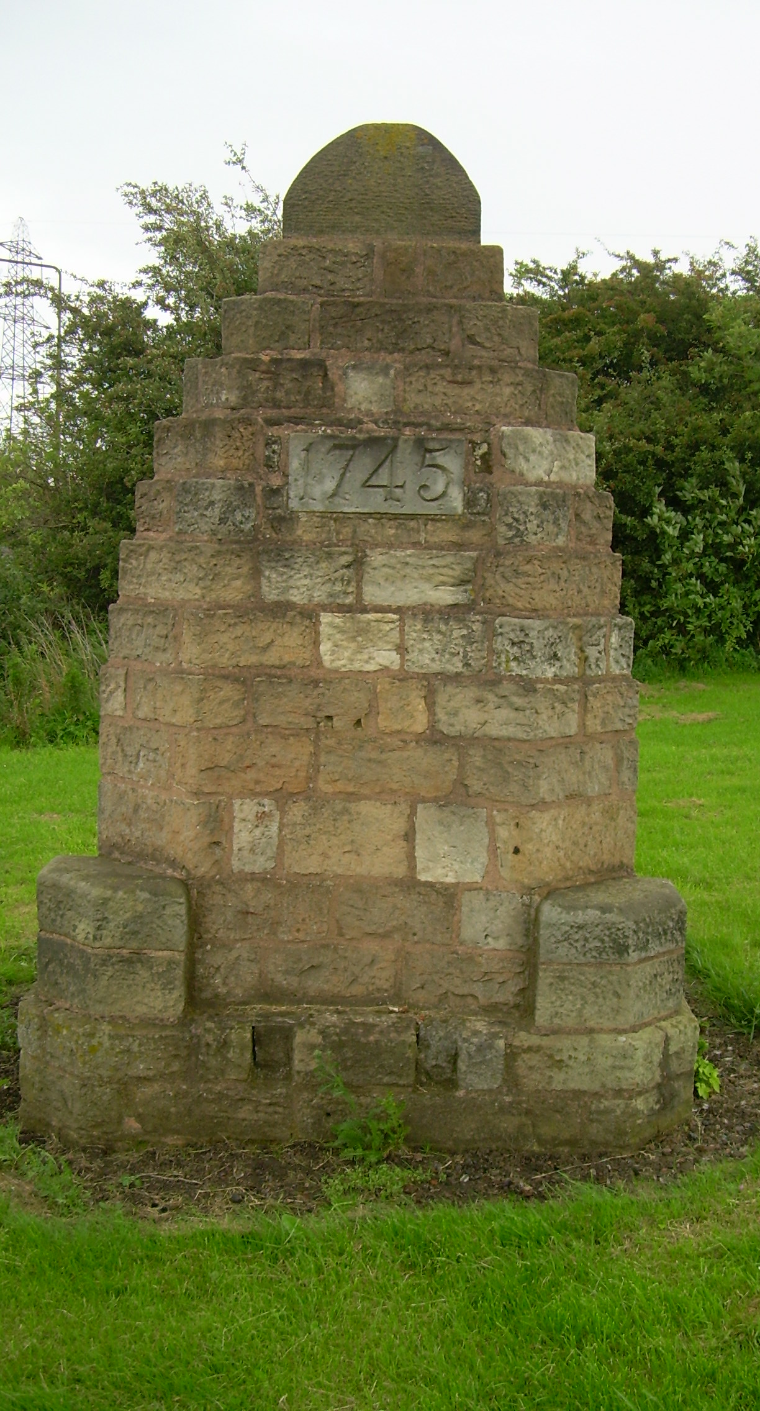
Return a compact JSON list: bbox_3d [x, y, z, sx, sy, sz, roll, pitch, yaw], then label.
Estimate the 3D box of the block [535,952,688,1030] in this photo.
[{"bbox_3d":[0.674,0.815,4.617,0.464,0.178,0.440,2,4,0],"label":"block"}]

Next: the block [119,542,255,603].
[{"bbox_3d":[-0.561,-0.387,4.499,0.427,0.163,0.318,2,4,1],"label":"block"}]

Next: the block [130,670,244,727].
[{"bbox_3d":[-0.551,-0.030,4.486,0.355,0.150,0.271,2,4,1],"label":"block"}]

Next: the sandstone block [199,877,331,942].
[{"bbox_3d":[-0.333,0.587,4.613,0.382,0.185,0.200,2,4,0],"label":"sandstone block"}]

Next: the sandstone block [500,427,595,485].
[{"bbox_3d":[0.486,-0.733,4.604,0.271,0.161,0.200,2,5,0],"label":"sandstone block"}]

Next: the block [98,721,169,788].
[{"bbox_3d":[-0.670,0.134,4.745,0.200,0.167,0.365,-3,7,-43],"label":"block"}]

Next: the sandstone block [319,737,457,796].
[{"bbox_3d":[0.023,0.171,4.578,0.398,0.170,0.200,2,4,0],"label":"sandstone block"}]

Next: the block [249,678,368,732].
[{"bbox_3d":[-0.198,-0.011,4.566,0.333,0.147,0.200,2,5,0],"label":"block"}]

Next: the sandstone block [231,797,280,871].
[{"bbox_3d":[-0.360,0.371,4.598,0.135,0.216,0.200,2,5,0],"label":"sandstone block"}]

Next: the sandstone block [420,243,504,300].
[{"bbox_3d":[0.246,-1.307,4.737,0.246,0.162,0.200,2,5,0],"label":"sandstone block"}]

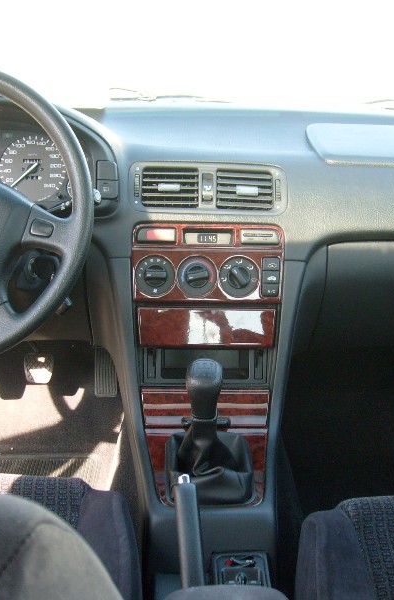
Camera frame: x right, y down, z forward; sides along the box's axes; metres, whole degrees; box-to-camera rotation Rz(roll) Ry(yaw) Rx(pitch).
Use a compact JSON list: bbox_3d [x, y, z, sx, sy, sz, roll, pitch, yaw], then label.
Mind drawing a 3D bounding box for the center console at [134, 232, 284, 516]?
[{"bbox_3d":[0.017,0.077,1.094,0.215,0.320,0.280,0,19,1],"label":"center console"}]

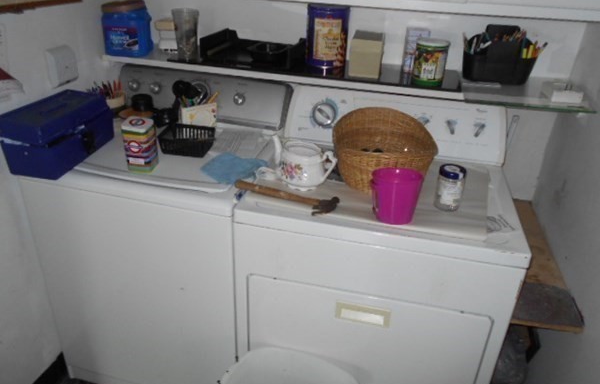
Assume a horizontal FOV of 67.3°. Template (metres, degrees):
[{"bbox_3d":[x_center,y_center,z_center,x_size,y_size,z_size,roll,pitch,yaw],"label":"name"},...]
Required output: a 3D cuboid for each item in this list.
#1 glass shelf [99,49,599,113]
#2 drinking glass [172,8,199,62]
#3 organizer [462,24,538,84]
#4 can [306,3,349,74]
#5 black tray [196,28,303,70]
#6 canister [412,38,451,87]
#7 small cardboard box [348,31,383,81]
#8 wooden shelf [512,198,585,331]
[{"bbox_3d":[0.095,-0.408,1.538,1.540,0.024,0.365,9,28,12],"label":"glass shelf"},{"bbox_3d":[-0.381,-0.529,1.534,0.087,0.158,0.087,9,28,12],"label":"drinking glass"},{"bbox_3d":[0.646,-0.444,1.455,0.228,0.162,0.140,8,27,10],"label":"organizer"},{"bbox_3d":[0.093,-0.527,1.533,0.136,0.194,0.136,4,27,2],"label":"can"},{"bbox_3d":[-0.157,-0.508,1.598,0.312,0.083,0.245,9,28,12],"label":"black tray"},{"bbox_3d":[0.396,-0.391,1.366,0.095,0.128,0.095,10,28,14],"label":"canister"},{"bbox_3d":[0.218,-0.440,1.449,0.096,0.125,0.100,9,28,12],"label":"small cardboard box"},{"bbox_3d":[0.717,0.185,1.445,0.168,0.022,0.700,9,28,12],"label":"wooden shelf"}]

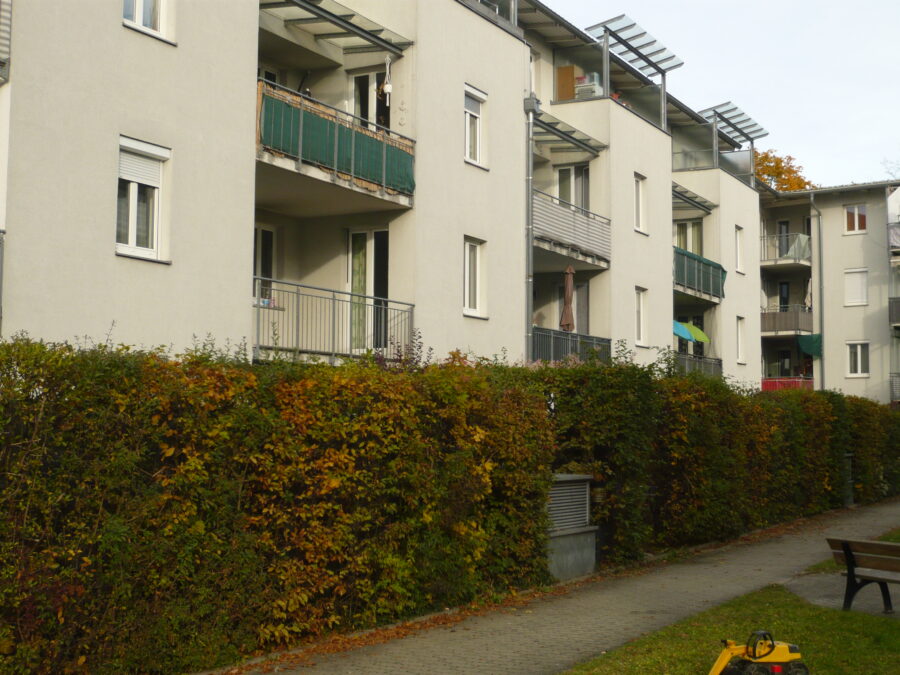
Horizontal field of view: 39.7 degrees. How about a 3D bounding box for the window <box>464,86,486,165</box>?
[{"bbox_3d":[0.434,-3.938,23.445,0.160,1.470,0.940,-2,-5,29],"label":"window"}]

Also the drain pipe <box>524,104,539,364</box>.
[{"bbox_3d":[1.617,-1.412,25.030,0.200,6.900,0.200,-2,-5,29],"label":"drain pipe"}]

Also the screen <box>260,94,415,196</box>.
[{"bbox_3d":[-1.641,-2.899,19.476,0.060,0.720,4.280,-2,-5,29],"label":"screen"}]

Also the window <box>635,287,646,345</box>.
[{"bbox_3d":[4.702,-0.497,31.009,0.160,1.470,0.940,-2,-5,29],"label":"window"}]

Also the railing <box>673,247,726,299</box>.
[{"bbox_3d":[6.965,-1.768,35.085,0.090,1.000,4.300,-2,-5,29],"label":"railing"}]

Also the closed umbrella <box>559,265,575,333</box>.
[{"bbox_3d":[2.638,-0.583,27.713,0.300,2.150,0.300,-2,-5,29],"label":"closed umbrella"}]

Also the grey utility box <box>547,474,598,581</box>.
[{"bbox_3d":[1.233,2.411,15.986,0.800,1.300,1.650,-2,-5,29],"label":"grey utility box"}]

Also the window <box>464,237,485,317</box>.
[{"bbox_3d":[0.418,-1.105,23.243,0.160,1.470,0.940,-2,-5,29],"label":"window"}]

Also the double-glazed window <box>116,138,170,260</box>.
[{"bbox_3d":[-3.841,-1.690,15.519,0.160,1.450,0.940,-2,-5,29],"label":"double-glazed window"}]

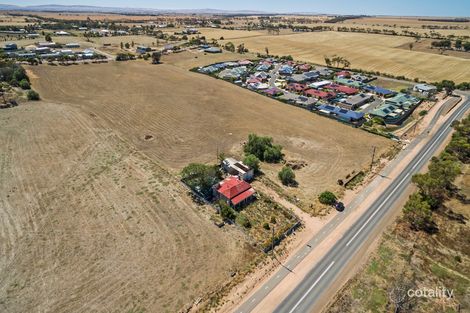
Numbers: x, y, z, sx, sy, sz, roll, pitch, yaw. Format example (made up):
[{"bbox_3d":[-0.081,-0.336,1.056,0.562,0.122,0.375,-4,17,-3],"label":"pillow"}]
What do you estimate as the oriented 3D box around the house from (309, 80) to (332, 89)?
[{"bbox_3d":[76.800,-64.740,234.030,9.000,4.500,22.000,25,37,38],"label":"house"}]

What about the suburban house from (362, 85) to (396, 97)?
[{"bbox_3d":[119.710,-55.100,216.930,13.000,4.800,21.000,-16,33,-28],"label":"suburban house"}]

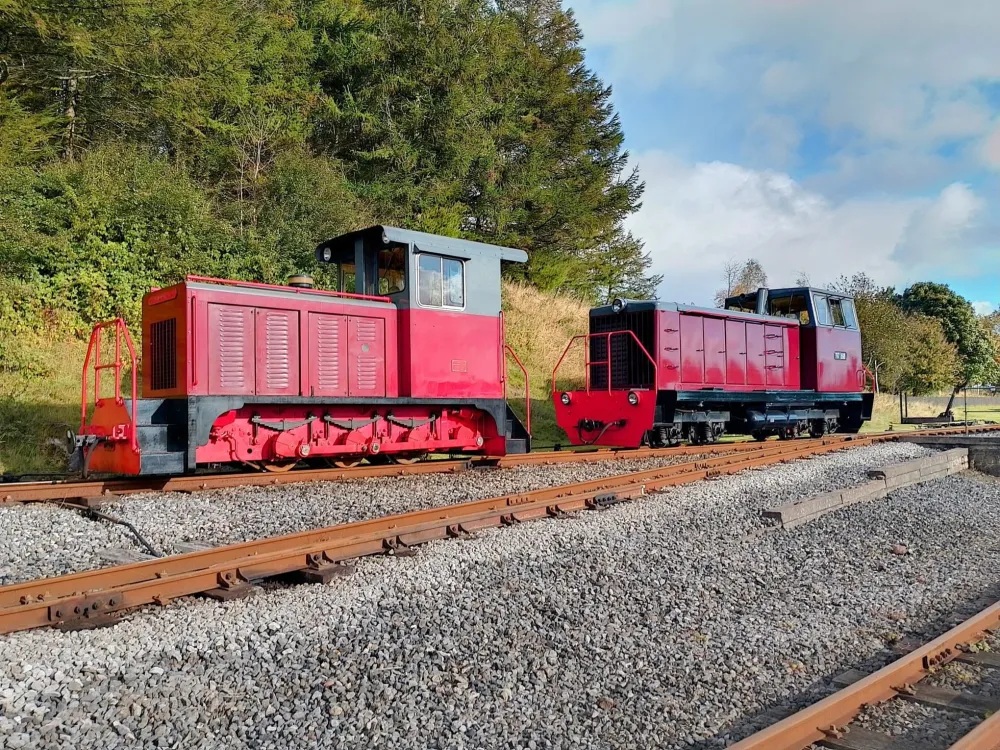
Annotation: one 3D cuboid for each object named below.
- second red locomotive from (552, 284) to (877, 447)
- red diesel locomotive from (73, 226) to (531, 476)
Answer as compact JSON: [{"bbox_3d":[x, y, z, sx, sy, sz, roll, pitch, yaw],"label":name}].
[{"bbox_3d":[4.164,-0.211,13.719,6.795,2.782,2.152,1,-2,-39],"label":"second red locomotive"},{"bbox_3d":[-1.908,-0.321,8.606,5.140,2.671,1.626,2,-3,-43],"label":"red diesel locomotive"}]

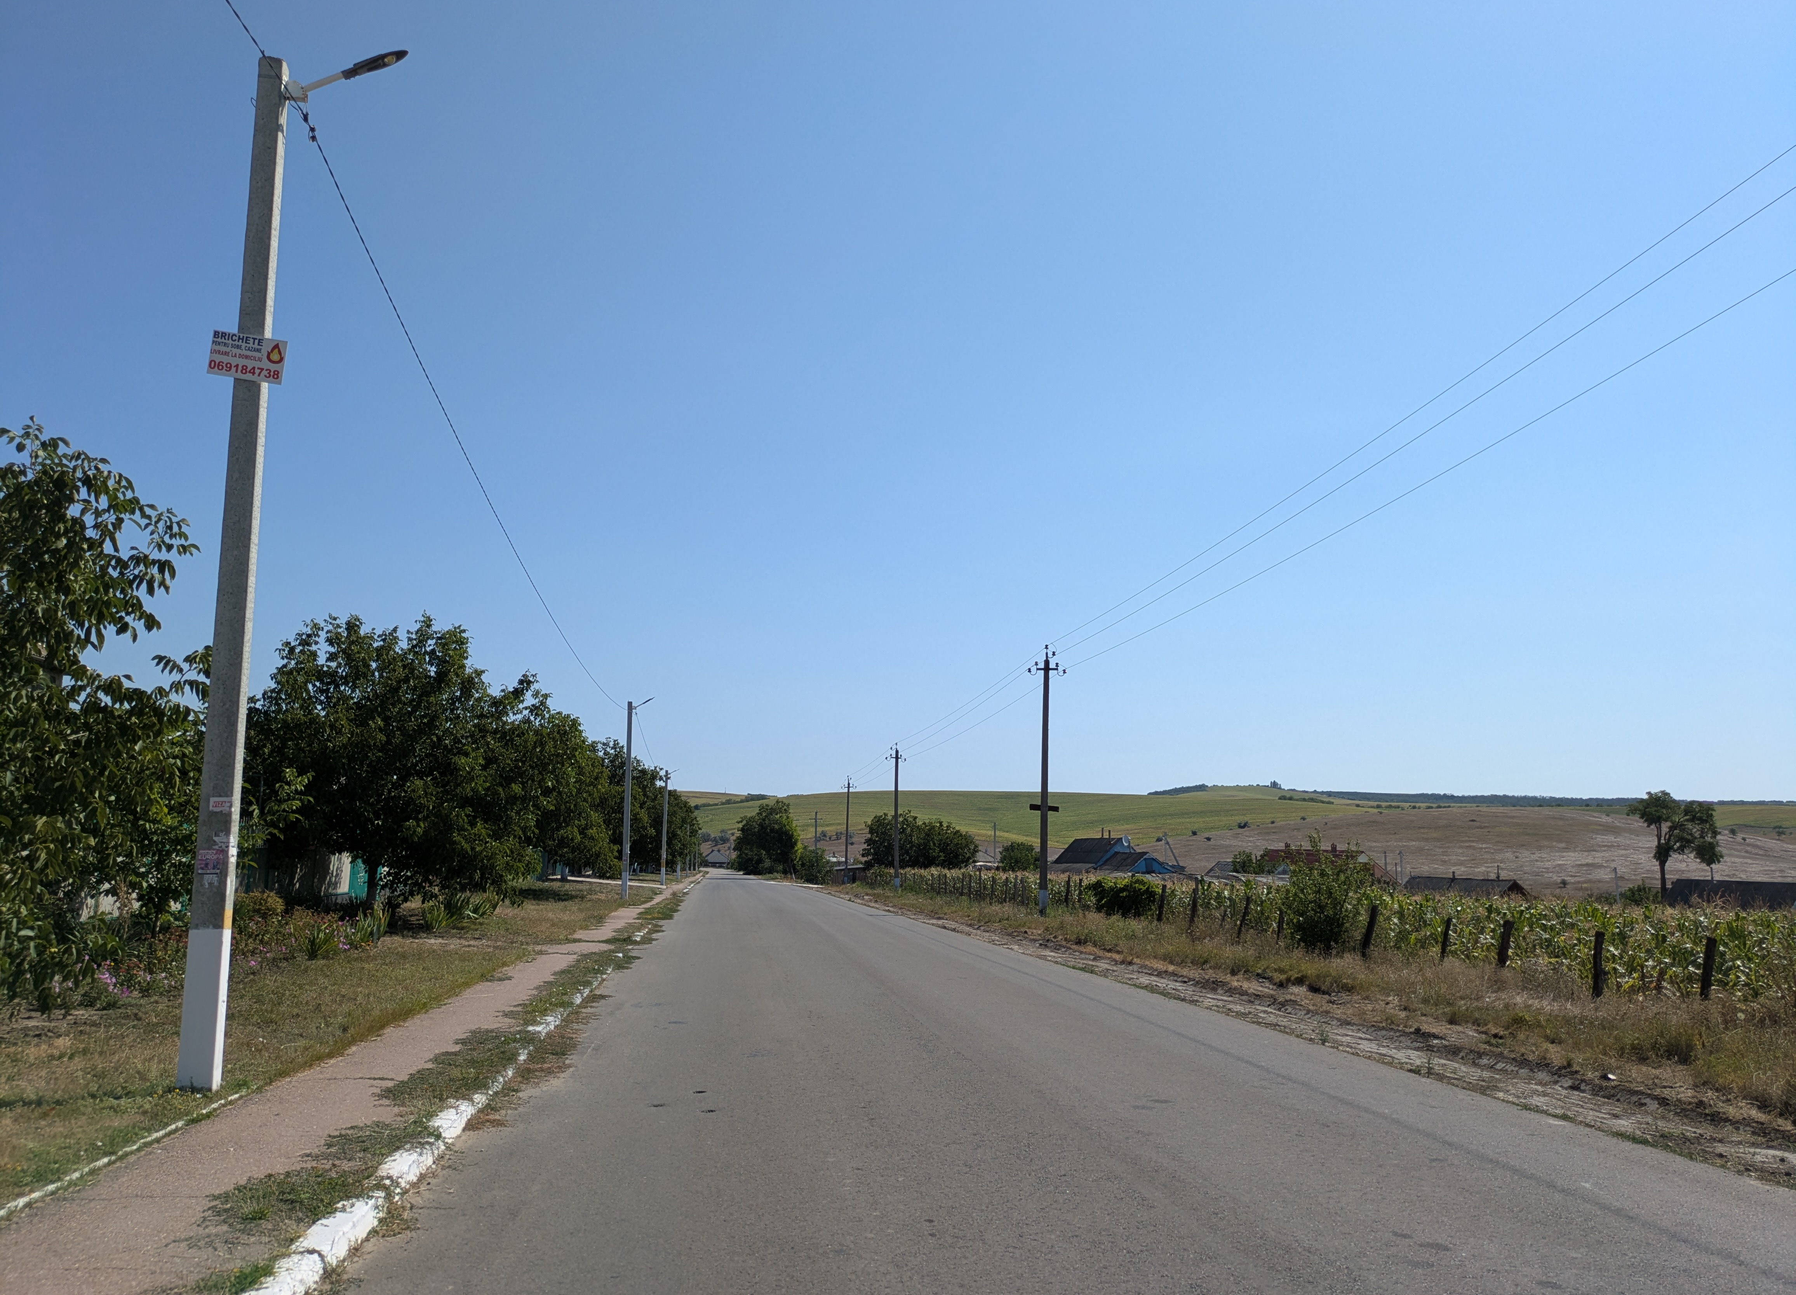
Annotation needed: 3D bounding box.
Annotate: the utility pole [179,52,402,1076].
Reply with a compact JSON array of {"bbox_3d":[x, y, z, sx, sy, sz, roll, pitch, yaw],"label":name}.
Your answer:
[{"bbox_3d":[-4.228,-0.788,9.409,1.150,7.670,0.250,2,-9,-8],"label":"utility pole"}]

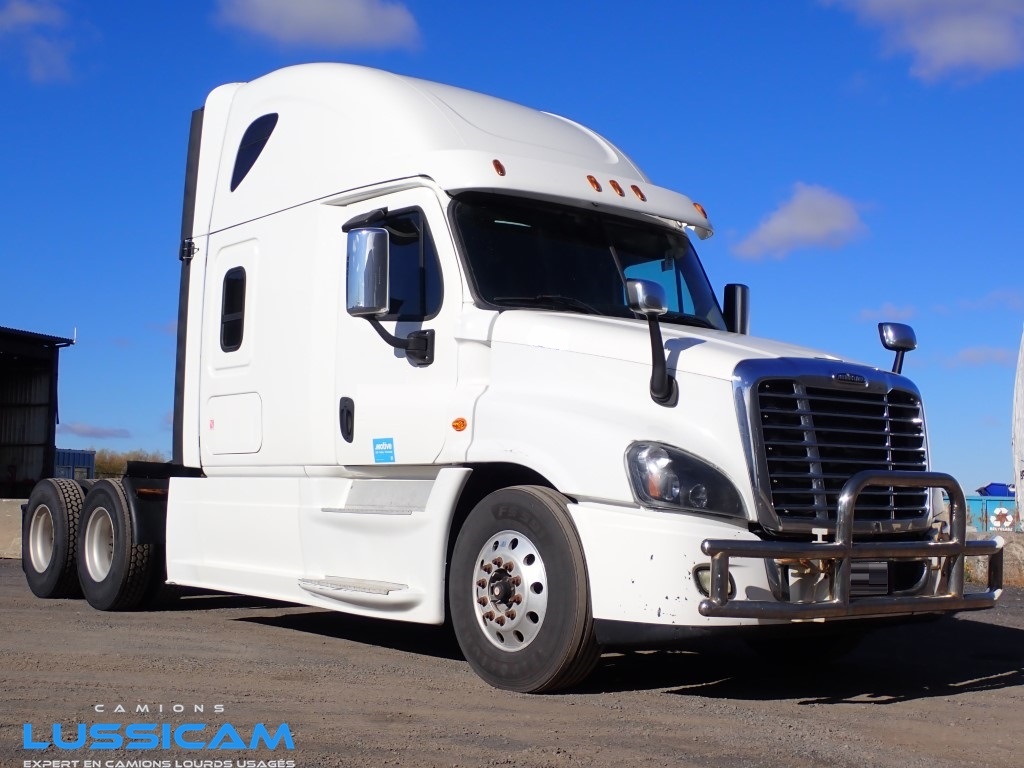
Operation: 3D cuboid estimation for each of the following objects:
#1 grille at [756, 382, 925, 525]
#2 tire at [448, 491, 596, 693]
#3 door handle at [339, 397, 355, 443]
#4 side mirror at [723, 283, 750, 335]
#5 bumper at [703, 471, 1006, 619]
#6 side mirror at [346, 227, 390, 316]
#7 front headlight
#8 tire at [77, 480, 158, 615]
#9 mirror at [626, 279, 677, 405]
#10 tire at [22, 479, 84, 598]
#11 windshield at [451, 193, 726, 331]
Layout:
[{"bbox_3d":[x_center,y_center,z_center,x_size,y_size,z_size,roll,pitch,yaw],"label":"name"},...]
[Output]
[{"bbox_3d":[1.640,0.344,6.302,1.260,0.650,0.160,5,-6,-39],"label":"grille"},{"bbox_3d":[0.076,1.034,6.520,0.280,1.020,1.020,5,-6,-39],"label":"tire"},{"bbox_3d":[-0.992,0.212,7.831,0.060,0.280,0.160,5,-6,-39],"label":"door handle"},{"bbox_3d":[1.520,-0.421,8.899,0.130,0.480,0.250,-3,-6,37],"label":"side mirror"},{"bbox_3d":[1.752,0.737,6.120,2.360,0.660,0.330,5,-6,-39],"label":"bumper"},{"bbox_3d":[-0.781,-0.619,7.050,0.250,0.480,0.130,3,-5,-25],"label":"side mirror"},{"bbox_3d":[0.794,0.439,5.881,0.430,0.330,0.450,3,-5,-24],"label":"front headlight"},{"bbox_3d":[-3.196,1.295,10.447,0.280,1.020,1.020,5,-6,-39],"label":"tire"},{"bbox_3d":[0.638,-0.198,6.031,0.220,0.600,0.190,3,-5,-27],"label":"mirror"},{"bbox_3d":[-4.024,1.367,11.469,0.280,1.020,1.020,5,-6,-39],"label":"tire"},{"bbox_3d":[0.599,-0.704,7.709,1.980,0.740,0.500,5,-6,-39],"label":"windshield"}]

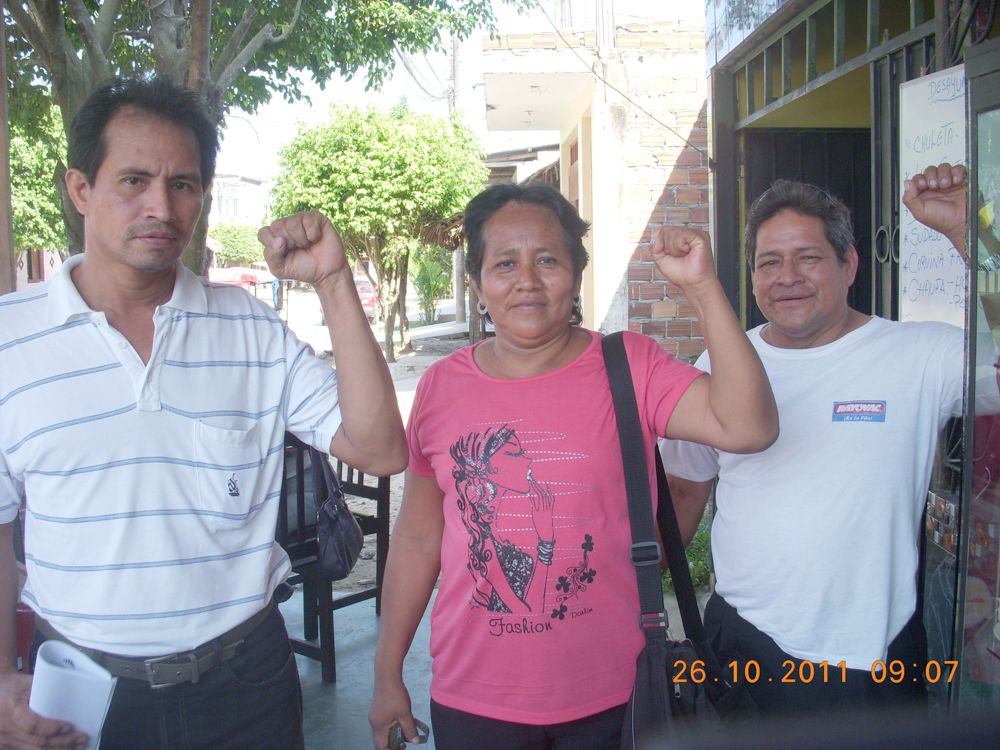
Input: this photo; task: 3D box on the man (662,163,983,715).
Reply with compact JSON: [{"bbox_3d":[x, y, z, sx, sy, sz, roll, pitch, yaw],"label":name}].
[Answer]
[{"bbox_3d":[0.550,0.472,1.853,0.580,1.630,0.420,1,6,13],"label":"man"}]

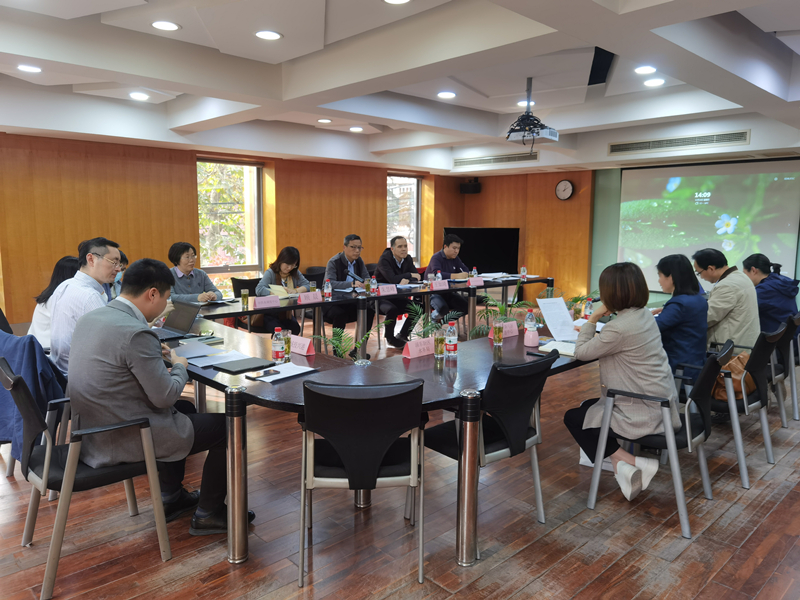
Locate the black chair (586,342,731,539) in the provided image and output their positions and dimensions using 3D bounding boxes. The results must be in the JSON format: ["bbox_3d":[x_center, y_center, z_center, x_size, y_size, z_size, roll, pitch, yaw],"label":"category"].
[{"bbox_3d":[1.354,0.654,3.021,0.560,0.870,0.560,7,10,37],"label":"black chair"}]

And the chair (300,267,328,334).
[{"bbox_3d":[-0.817,0.132,6.825,0.550,0.870,0.580,-7,10,-42],"label":"chair"}]

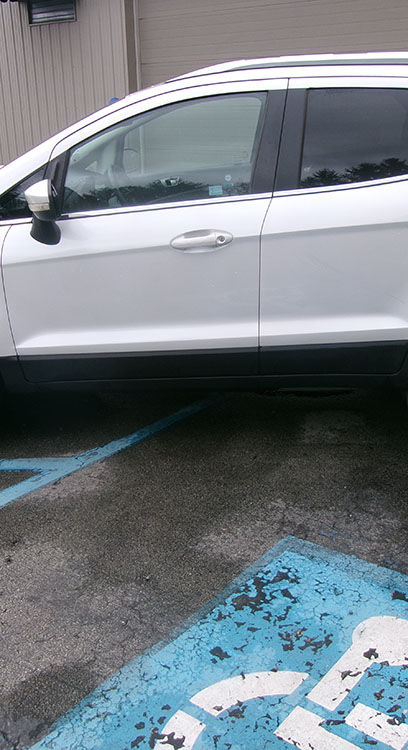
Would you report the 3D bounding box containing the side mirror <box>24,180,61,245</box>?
[{"bbox_3d":[-0.626,-0.634,3.044,0.150,0.260,0.210,0,19,4],"label":"side mirror"}]

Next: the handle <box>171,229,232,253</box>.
[{"bbox_3d":[-0.010,-0.534,3.097,0.245,0.080,0.060,0,19,4],"label":"handle"}]

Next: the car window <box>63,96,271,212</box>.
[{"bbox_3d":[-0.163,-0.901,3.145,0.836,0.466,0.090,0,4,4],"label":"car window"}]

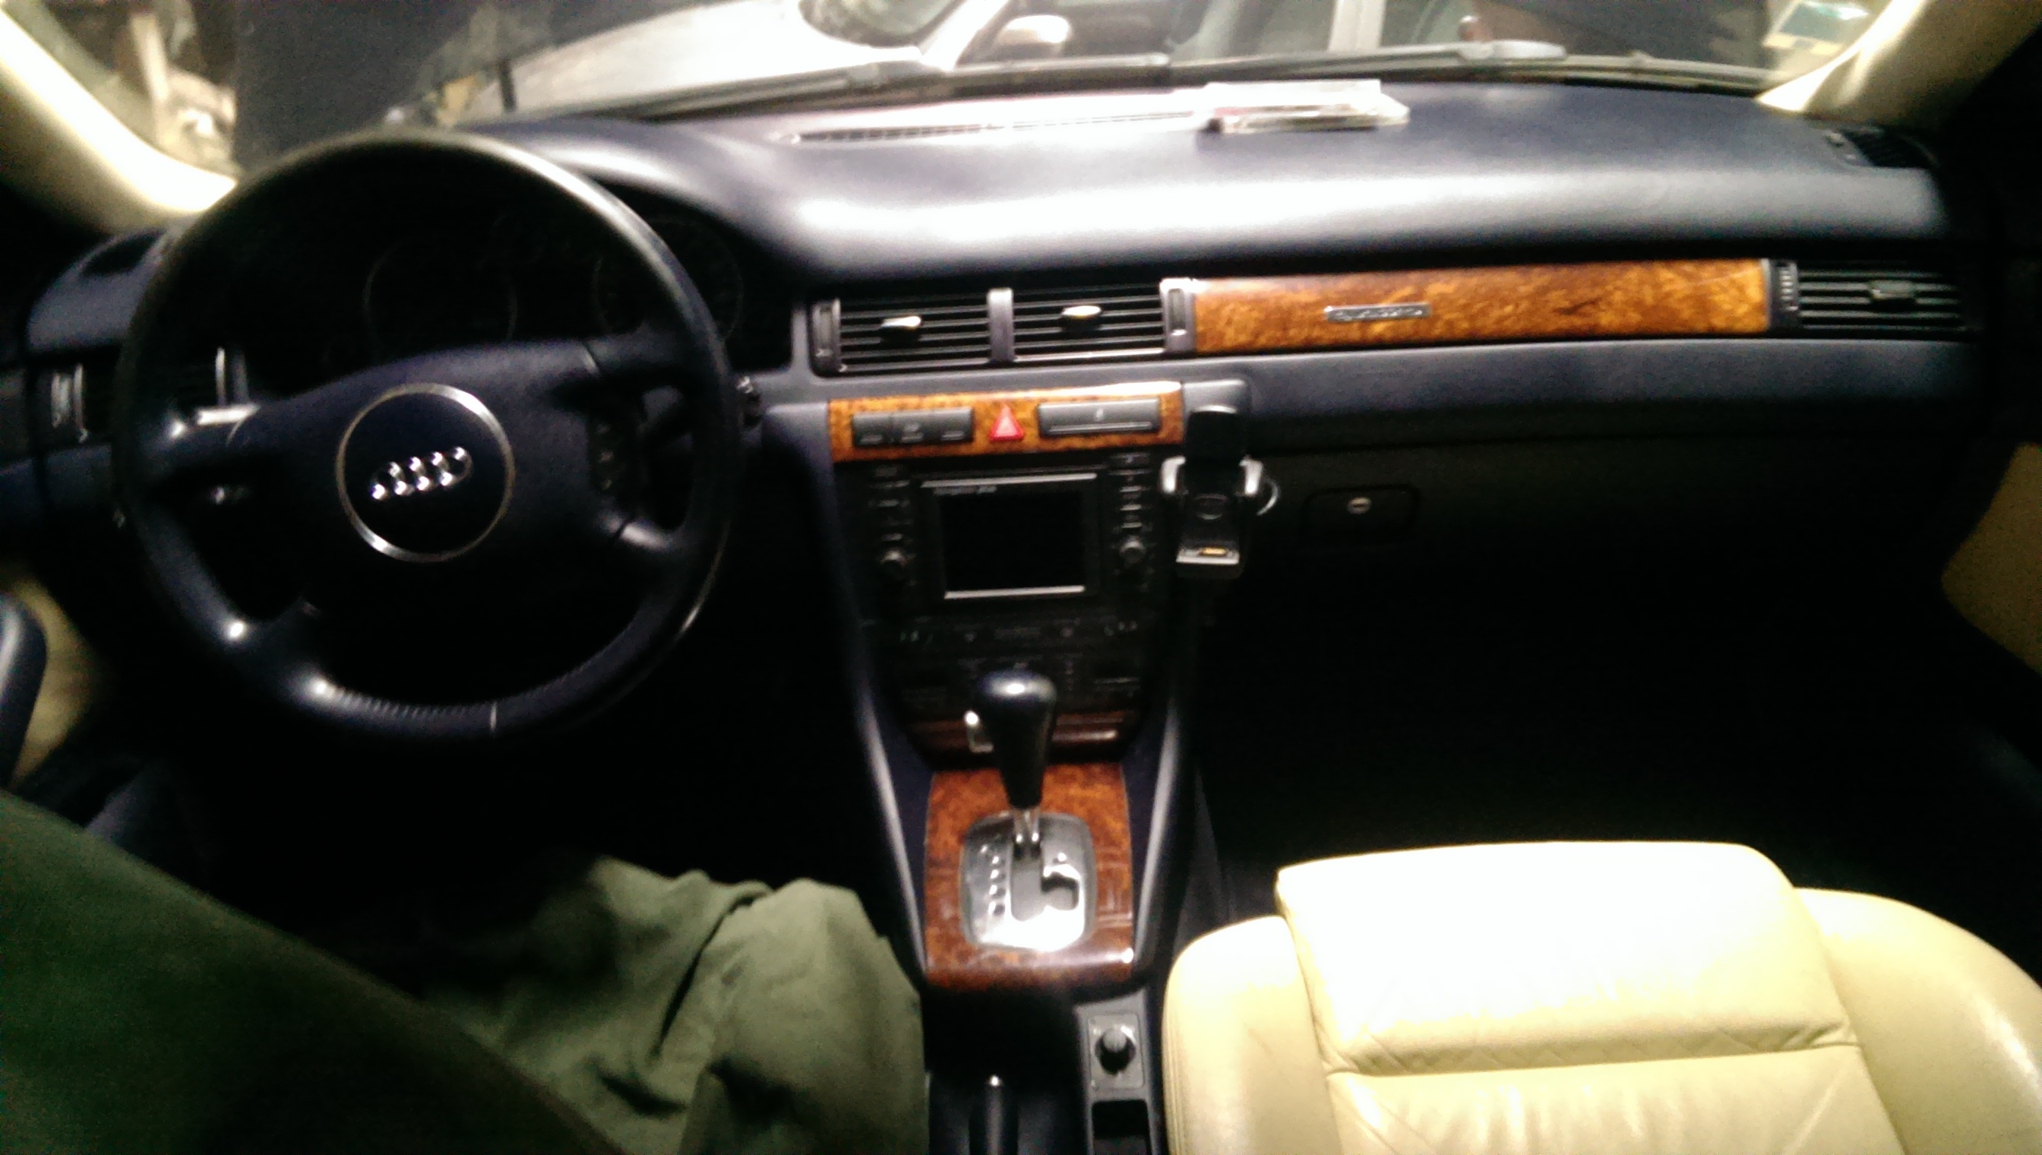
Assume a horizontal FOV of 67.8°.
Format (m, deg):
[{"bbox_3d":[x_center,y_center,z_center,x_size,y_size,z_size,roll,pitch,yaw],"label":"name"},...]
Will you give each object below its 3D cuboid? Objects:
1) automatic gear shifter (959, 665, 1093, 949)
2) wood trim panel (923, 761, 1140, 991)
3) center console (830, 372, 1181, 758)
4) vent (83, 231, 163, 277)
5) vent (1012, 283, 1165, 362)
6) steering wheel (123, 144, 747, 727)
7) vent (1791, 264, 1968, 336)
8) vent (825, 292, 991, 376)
[{"bbox_3d":[0.004,0.136,0.926,0.082,0.143,0.115,-3,27,0],"label":"automatic gear shifter"},{"bbox_3d":[0.004,0.185,0.945,0.128,0.028,0.165,-3,38,0],"label":"wood trim panel"},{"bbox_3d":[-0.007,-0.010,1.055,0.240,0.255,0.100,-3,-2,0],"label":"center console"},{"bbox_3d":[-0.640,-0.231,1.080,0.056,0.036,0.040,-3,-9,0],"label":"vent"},{"bbox_3d":[0.047,-0.176,1.055,0.107,0.051,0.035,-3,16,0],"label":"vent"},{"bbox_3d":[-0.368,-0.083,0.964,0.385,0.385,0.090,-3,8,-1],"label":"steering wheel"},{"bbox_3d":[0.582,-0.188,1.030,0.114,0.051,0.035,1,17,9],"label":"vent"},{"bbox_3d":[-0.076,-0.171,1.055,0.114,0.052,0.035,-3,16,0],"label":"vent"}]

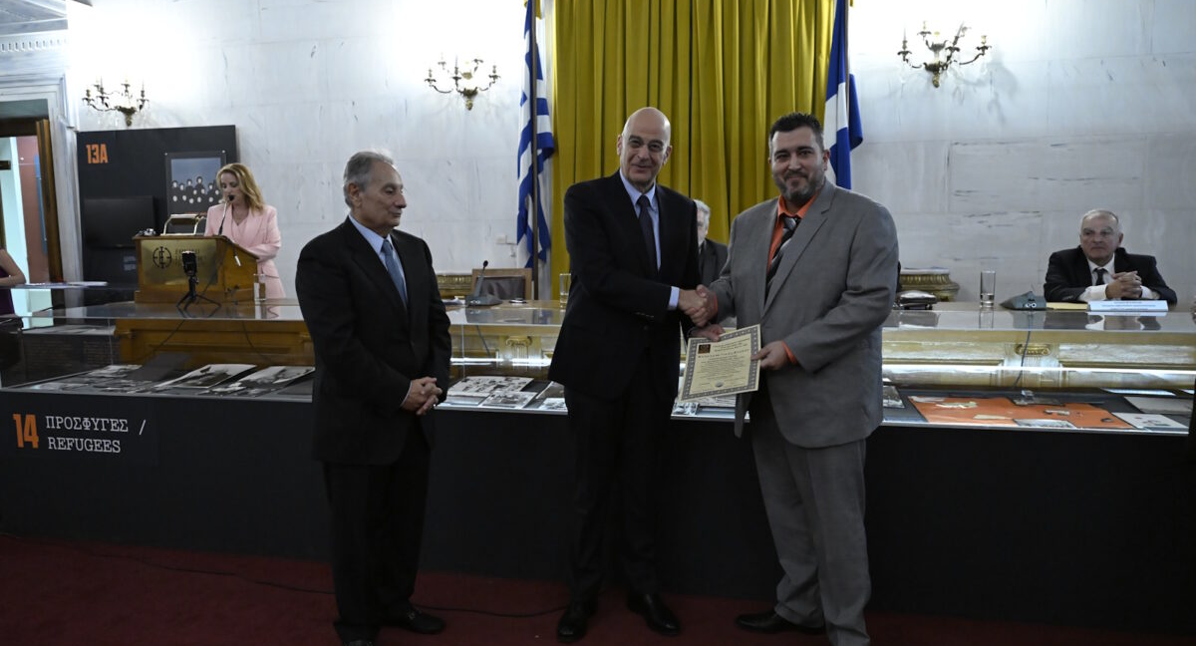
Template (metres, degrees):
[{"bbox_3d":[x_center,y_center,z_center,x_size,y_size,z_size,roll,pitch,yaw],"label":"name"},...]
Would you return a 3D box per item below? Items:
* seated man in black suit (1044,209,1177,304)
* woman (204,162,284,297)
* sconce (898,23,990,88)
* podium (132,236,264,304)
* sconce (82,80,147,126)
[{"bbox_3d":[2.504,0.085,3.923,0.600,1.260,0.750,1,5,12],"label":"seated man in black suit"},{"bbox_3d":[-2.290,-0.182,5.167,0.480,1.680,0.400,0,5,8],"label":"woman"},{"bbox_3d":[2.147,-1.658,4.956,0.520,0.365,0.280,1,5,12],"label":"sconce"},{"bbox_3d":[-2.313,-0.306,4.586,0.580,0.370,0.340,1,5,12],"label":"podium"},{"bbox_3d":[-3.785,-1.724,6.263,0.520,0.365,0.280,1,5,12],"label":"sconce"}]

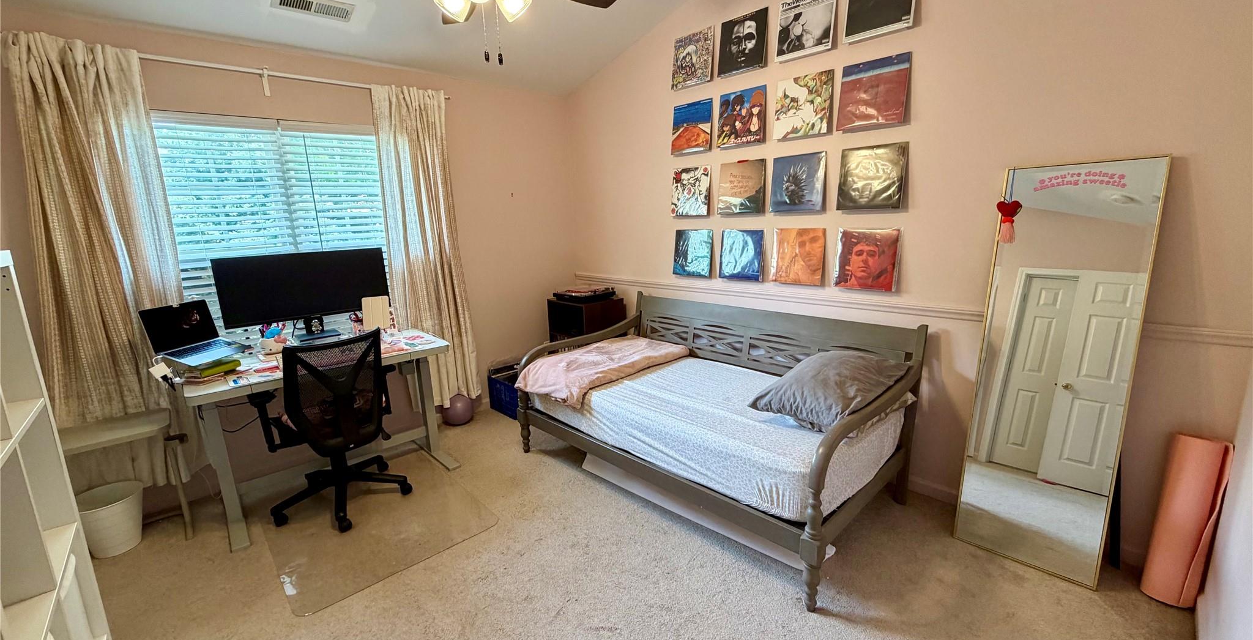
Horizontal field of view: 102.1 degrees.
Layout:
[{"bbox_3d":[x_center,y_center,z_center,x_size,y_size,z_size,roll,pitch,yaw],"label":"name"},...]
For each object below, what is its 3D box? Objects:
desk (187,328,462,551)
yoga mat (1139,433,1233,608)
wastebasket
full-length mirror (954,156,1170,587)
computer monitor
[{"bbox_3d":[-1.673,0.586,2.885,1.230,0.785,0.590,-12,15,-42],"label":"desk"},{"bbox_3d":[2.050,0.742,1.862,0.150,0.620,0.150,-12,17,-42],"label":"yoga mat"},{"bbox_3d":[-2.498,0.972,2.450,0.285,0.257,0.285,-12,15,-42],"label":"wastebasket"},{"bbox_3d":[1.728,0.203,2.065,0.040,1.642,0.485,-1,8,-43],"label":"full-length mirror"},{"bbox_3d":[-1.785,-0.146,2.866,0.810,0.460,0.190,-12,15,-42],"label":"computer monitor"}]

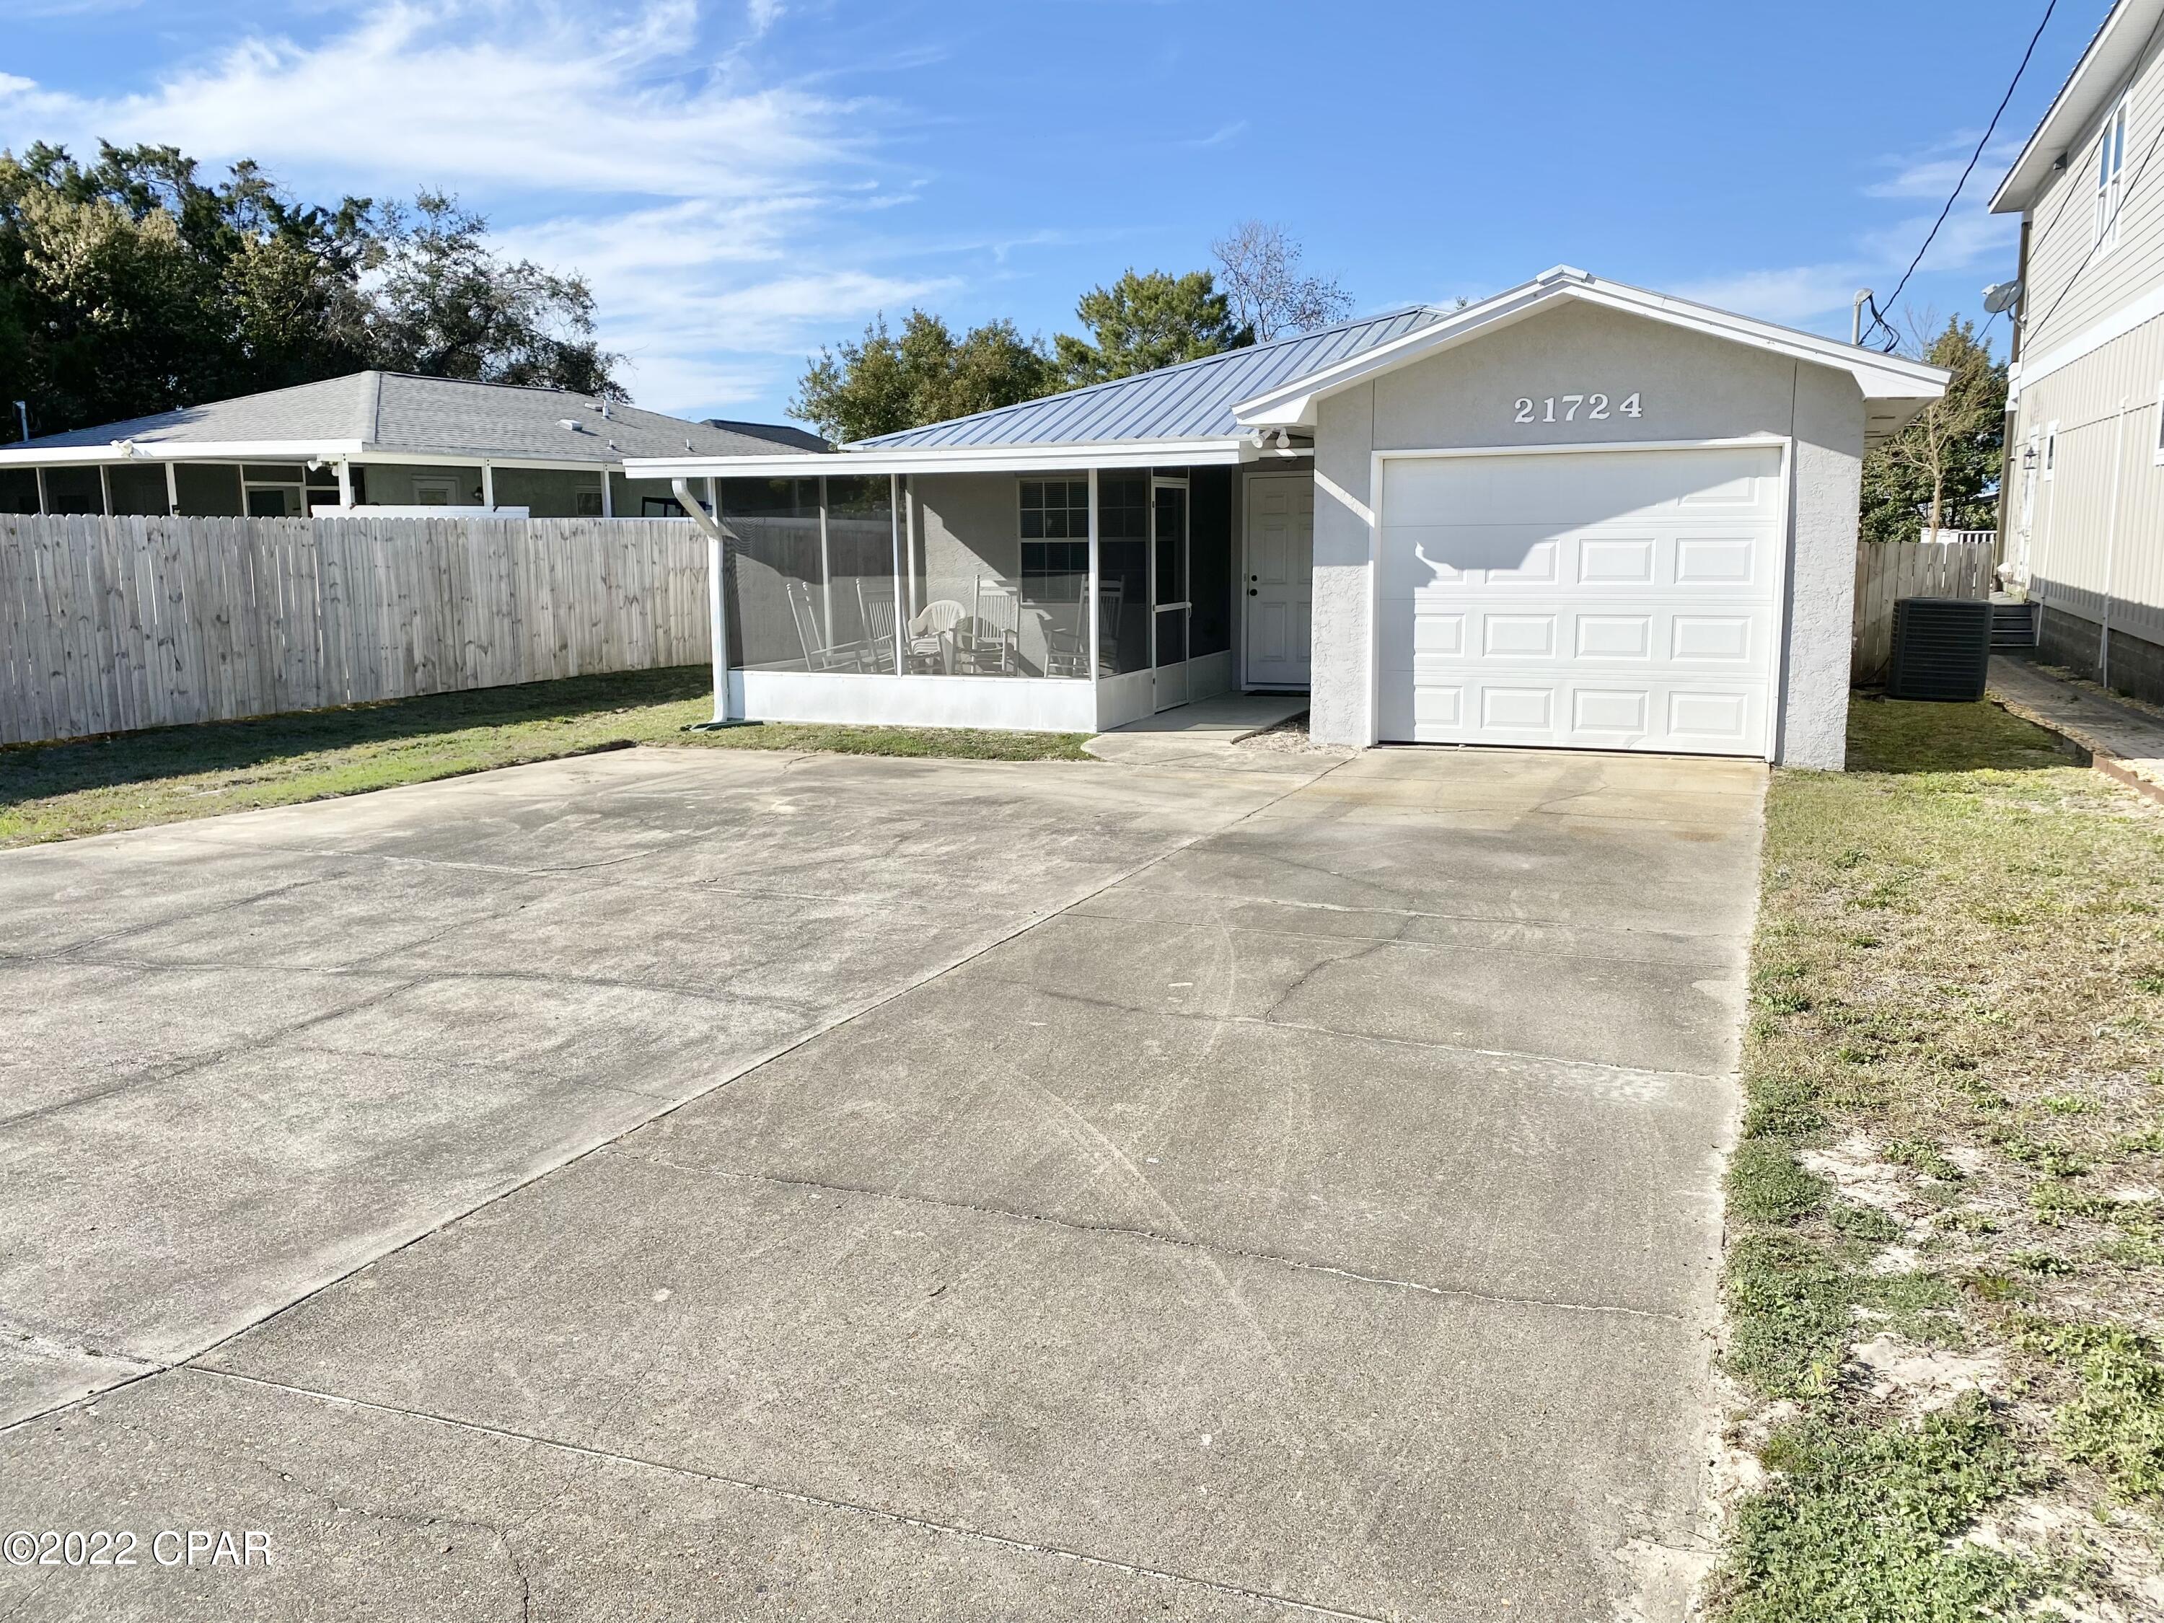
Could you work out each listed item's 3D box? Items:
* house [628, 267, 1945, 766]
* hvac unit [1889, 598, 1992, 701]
[{"bbox_3d":[3.310,-3.595,18.398,10.300,4.300,13.300,3,10,22],"label":"house"},{"bbox_3d":[8.298,-1.578,15.790,0.790,0.940,0.790,3,10,22],"label":"hvac unit"}]

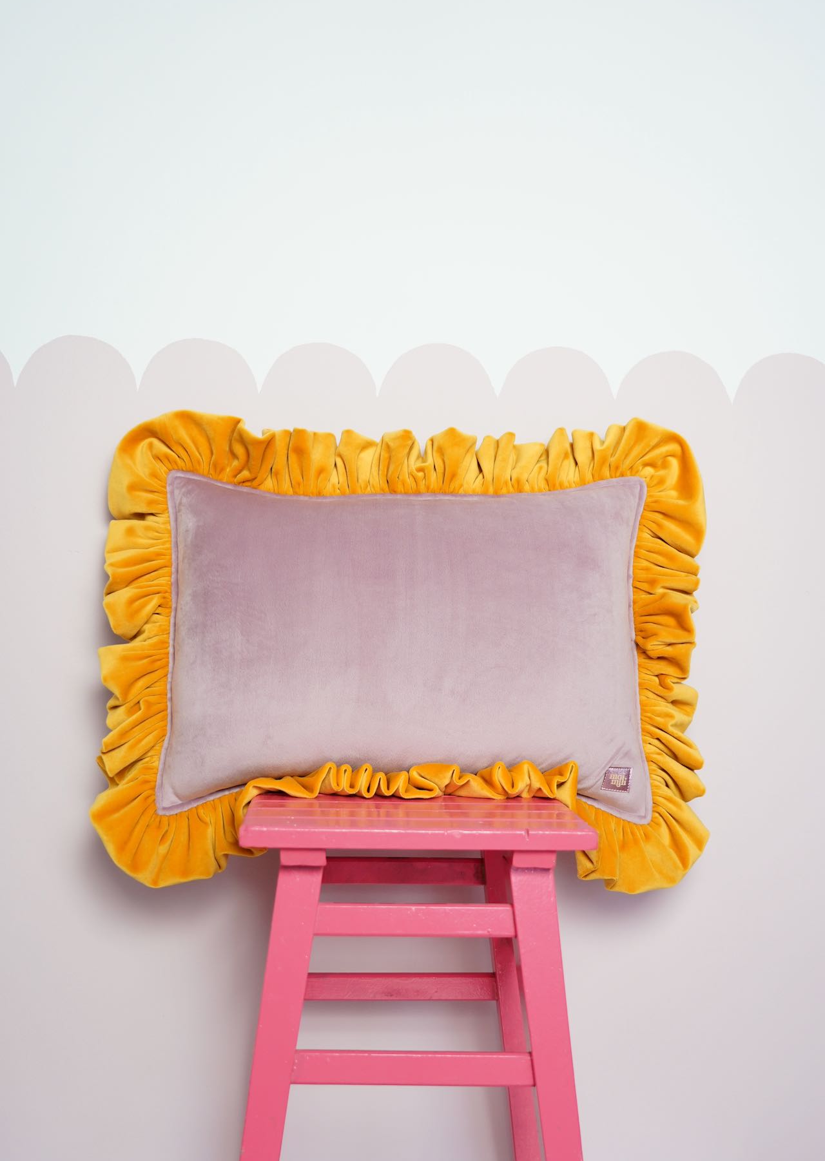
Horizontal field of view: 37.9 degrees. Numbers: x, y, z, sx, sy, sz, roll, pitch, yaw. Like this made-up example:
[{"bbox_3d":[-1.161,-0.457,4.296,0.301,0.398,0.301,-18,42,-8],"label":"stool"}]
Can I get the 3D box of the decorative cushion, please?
[{"bbox_3d":[-0.014,0.070,1.250,0.630,0.485,0.120,1,-7,-2],"label":"decorative cushion"}]

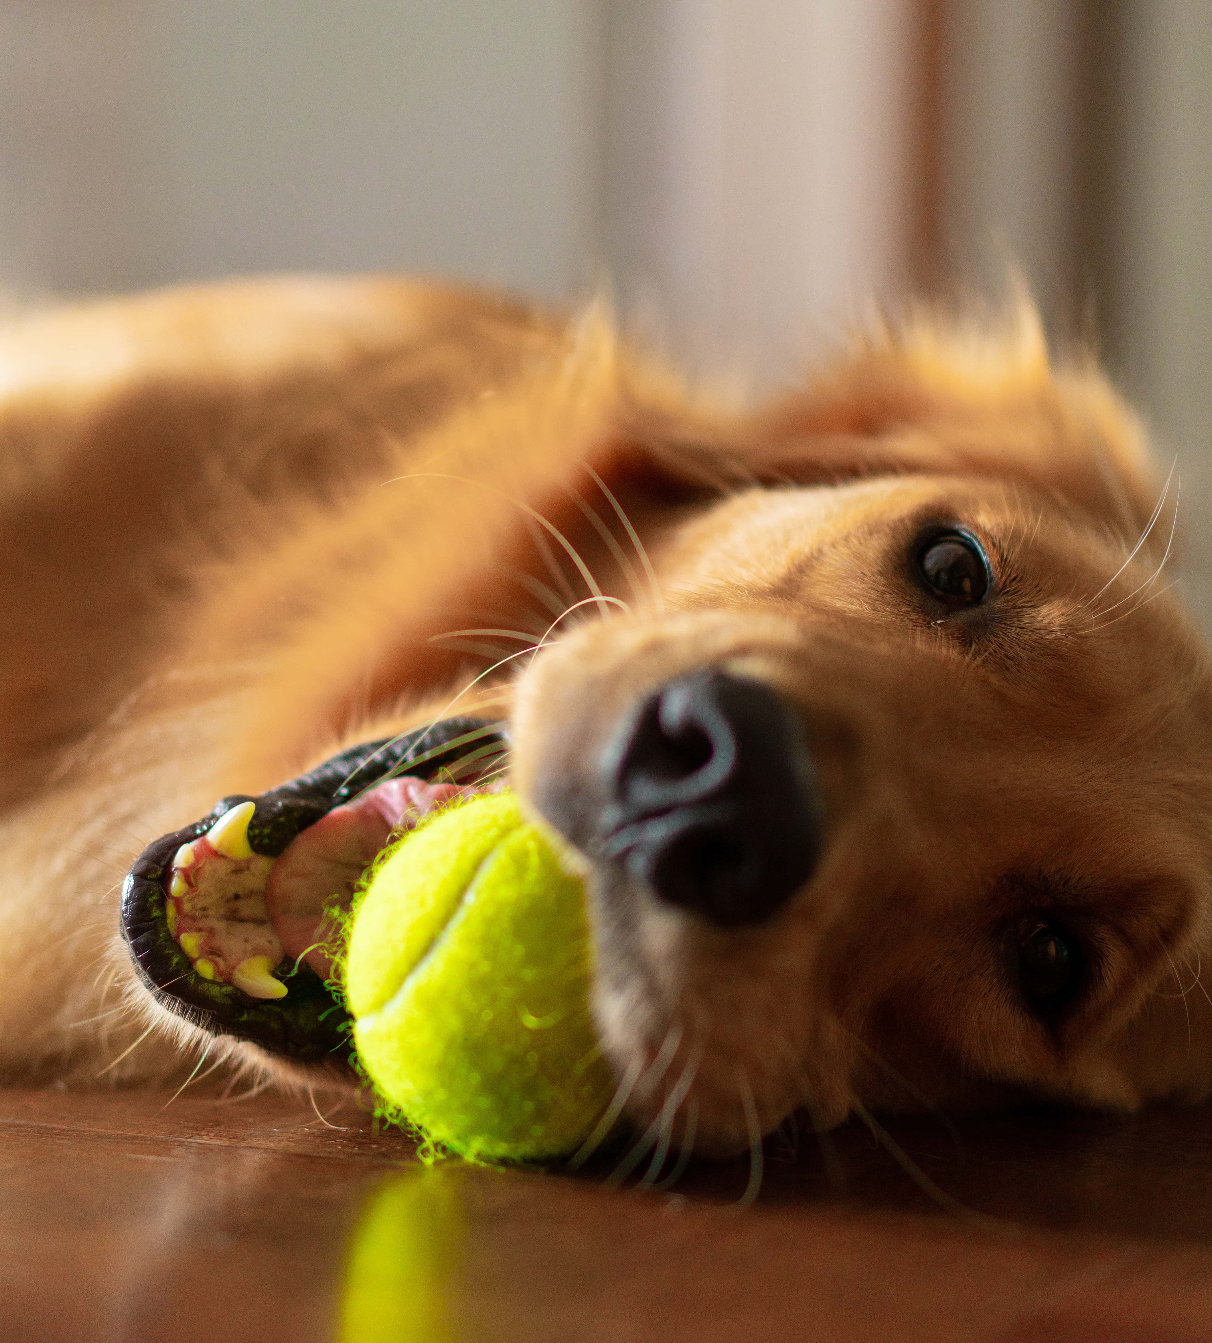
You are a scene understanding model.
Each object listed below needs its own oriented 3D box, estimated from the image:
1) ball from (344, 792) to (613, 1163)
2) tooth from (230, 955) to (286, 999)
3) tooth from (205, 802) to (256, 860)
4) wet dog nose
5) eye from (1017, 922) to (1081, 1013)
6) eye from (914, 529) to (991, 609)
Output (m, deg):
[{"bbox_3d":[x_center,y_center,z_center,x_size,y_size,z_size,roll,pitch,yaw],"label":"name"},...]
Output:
[{"bbox_3d":[-0.014,0.056,0.562,0.067,0.067,0.067,1,2,0],"label":"ball"},{"bbox_3d":[-0.064,0.056,0.562,0.008,0.008,0.011,-19,34,-32],"label":"tooth"},{"bbox_3d":[-0.069,0.029,0.562,0.008,0.012,0.008,10,40,-25],"label":"tooth"},{"bbox_3d":[0.017,0.021,0.505,0.030,0.042,0.026,-17,-5,23],"label":"wet dog nose"},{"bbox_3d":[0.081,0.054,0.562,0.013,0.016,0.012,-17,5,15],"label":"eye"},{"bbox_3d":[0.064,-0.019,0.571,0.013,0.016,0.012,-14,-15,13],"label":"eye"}]

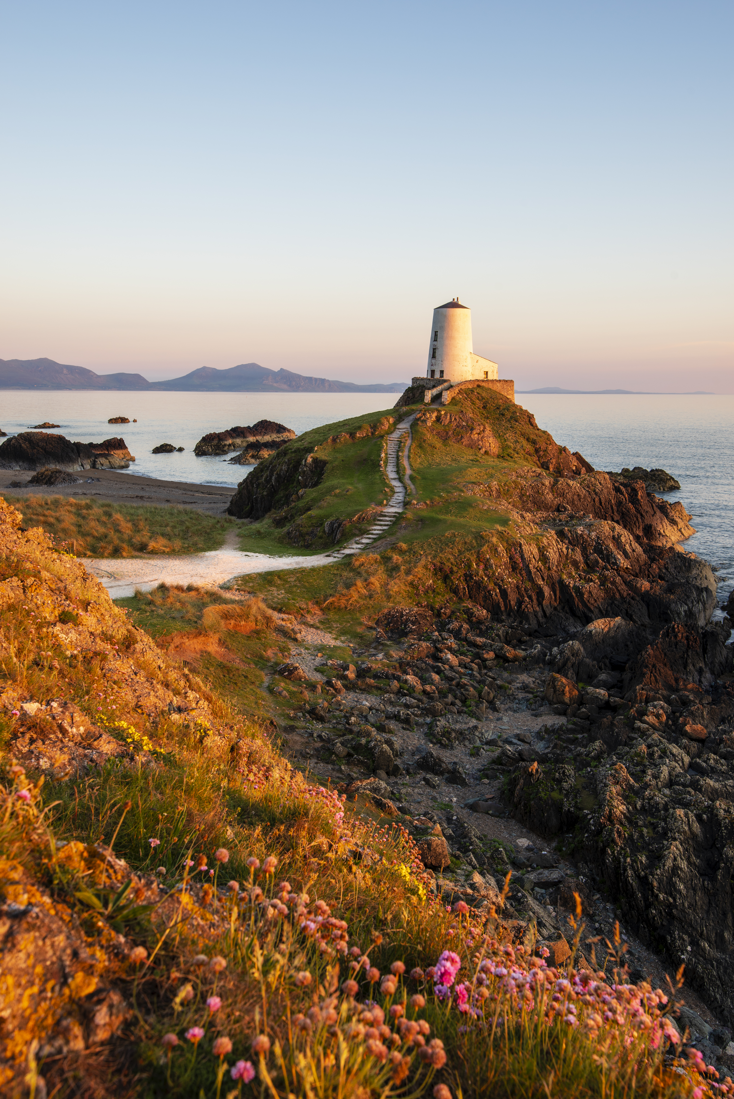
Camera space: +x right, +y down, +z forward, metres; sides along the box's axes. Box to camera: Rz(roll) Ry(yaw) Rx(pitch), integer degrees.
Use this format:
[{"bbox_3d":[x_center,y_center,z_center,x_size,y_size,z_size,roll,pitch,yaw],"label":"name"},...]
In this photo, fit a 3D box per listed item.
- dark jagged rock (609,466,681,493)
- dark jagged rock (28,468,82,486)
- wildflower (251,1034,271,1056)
[{"bbox_3d":[46.463,-11.947,154.174,12.200,3.900,8.000,3,10,16],"label":"dark jagged rock"},{"bbox_3d":[-50.163,-11.677,147.217,8.400,2.600,6.000,-3,10,-19],"label":"dark jagged rock"},{"bbox_3d":[-0.119,0.558,1.030,0.021,0.021,0.021,0,10,0],"label":"wildflower"}]

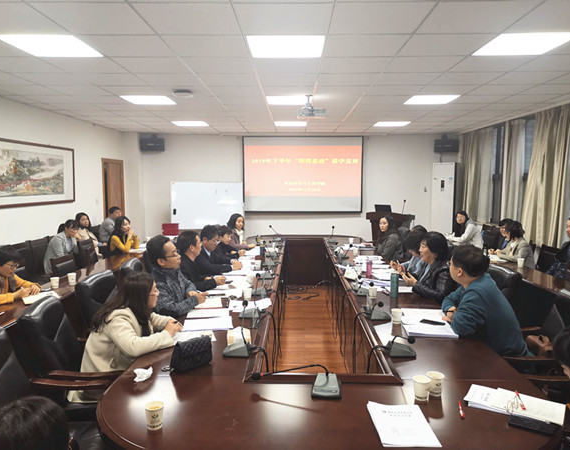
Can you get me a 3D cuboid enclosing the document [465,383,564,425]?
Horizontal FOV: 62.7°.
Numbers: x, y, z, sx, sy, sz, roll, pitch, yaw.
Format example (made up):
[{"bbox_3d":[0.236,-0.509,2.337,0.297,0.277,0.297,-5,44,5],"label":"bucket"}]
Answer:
[{"bbox_3d":[0.912,0.720,1.862,0.340,0.025,0.205,4,6,33],"label":"document"}]

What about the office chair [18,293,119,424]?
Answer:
[{"bbox_3d":[-1.027,0.913,2.756,0.700,1.040,0.630,0,5,1],"label":"office chair"}]

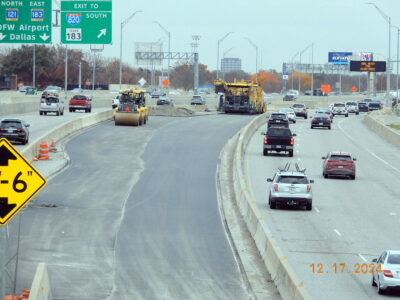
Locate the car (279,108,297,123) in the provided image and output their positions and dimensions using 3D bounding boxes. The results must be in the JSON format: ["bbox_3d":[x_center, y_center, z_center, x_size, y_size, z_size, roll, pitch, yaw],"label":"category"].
[{"bbox_3d":[8.981,-3.472,264.850,1.840,1.470,4.750,2,2,3],"label":"car"}]

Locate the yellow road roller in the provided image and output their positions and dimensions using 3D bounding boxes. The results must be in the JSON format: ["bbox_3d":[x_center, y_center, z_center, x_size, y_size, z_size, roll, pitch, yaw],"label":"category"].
[{"bbox_3d":[-6.077,-3.760,230.000,2.150,3.150,4.900,1,2,8],"label":"yellow road roller"}]

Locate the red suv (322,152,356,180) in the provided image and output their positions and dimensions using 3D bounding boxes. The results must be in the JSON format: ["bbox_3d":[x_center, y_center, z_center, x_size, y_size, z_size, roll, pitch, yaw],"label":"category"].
[{"bbox_3d":[8.268,0.893,153.737,1.850,1.580,4.350,2,3,2],"label":"red suv"}]

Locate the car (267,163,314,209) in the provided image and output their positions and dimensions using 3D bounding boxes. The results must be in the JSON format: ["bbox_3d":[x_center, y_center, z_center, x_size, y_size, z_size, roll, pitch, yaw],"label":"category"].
[{"bbox_3d":[4.416,1.818,126.251,2.060,1.950,5.000,1,3,1],"label":"car"}]

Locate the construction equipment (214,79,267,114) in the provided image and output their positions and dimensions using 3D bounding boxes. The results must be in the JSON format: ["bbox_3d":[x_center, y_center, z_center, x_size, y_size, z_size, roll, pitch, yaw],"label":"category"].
[{"bbox_3d":[5.335,-7.009,340.000,5.500,4.500,8.500,1,2,7],"label":"construction equipment"}]

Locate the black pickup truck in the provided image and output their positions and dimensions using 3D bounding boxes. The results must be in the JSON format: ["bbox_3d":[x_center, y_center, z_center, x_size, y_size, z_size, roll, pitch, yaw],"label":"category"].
[{"bbox_3d":[5.398,-0.547,176.884,2.080,1.880,5.850,2,2,2],"label":"black pickup truck"}]

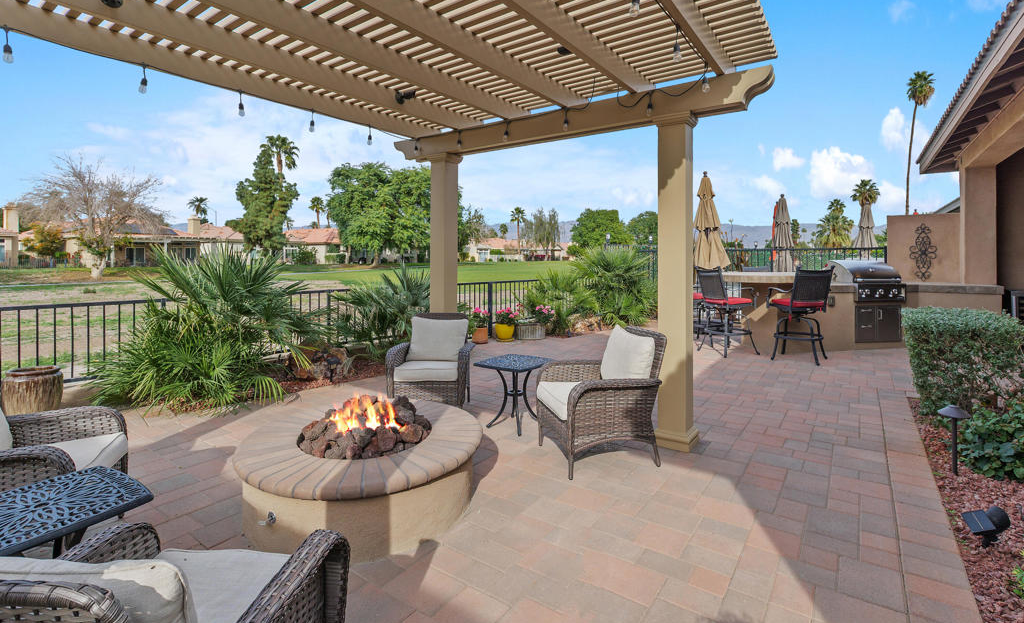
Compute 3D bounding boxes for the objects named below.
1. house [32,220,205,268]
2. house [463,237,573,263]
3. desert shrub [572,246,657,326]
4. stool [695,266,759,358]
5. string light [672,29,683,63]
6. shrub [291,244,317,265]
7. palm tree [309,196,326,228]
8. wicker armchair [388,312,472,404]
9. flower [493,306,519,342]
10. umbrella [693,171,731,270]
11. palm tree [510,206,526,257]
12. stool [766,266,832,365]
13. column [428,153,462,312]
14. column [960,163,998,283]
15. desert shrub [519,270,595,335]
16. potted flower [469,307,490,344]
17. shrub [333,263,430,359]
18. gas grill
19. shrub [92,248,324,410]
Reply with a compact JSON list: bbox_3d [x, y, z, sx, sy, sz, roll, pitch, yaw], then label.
[{"bbox_3d":[-43.200,-7.620,51.000,15.500,5.200,12.000,-3,5,-29],"label":"house"},{"bbox_3d":[1.184,-13.351,98.000,22.000,5.400,13.000,-1,5,-15],"label":"house"},{"bbox_3d":[1.933,-0.519,8.500,1.520,1.460,1.380,0,4,0],"label":"desert shrub"},{"bbox_3d":[2.990,-0.028,6.310,0.620,1.200,0.580,-2,5,-17],"label":"stool"},{"bbox_3d":[0.873,-1.403,2.400,0.052,0.178,0.052,0,5,0],"label":"string light"},{"bbox_3d":[-22.907,-6.262,50.000,2.800,2.200,2.500,0,4,0],"label":"shrub"},{"bbox_3d":[-40.601,-17.535,95.000,3.600,13.000,3.600,0,5,0],"label":"palm tree"},{"bbox_3d":[-0.690,0.468,3.970,0.680,0.860,0.740,0,4,5],"label":"wicker armchair"},{"bbox_3d":[-0.103,0.191,7.197,0.380,0.540,0.370,0,5,0],"label":"flower"},{"bbox_3d":[3.100,-0.866,7.100,0.560,2.580,0.560,0,4,0],"label":"umbrella"},{"bbox_3d":[1.257,-14.889,88.000,3.000,10.600,3.000,0,4,0],"label":"palm tree"},{"bbox_3d":[3.700,0.030,5.850,0.580,1.200,0.620,0,5,-5],"label":"stool"},{"bbox_3d":[-0.680,-0.387,4.582,0.250,2.350,0.250,4,6,37],"label":"column"},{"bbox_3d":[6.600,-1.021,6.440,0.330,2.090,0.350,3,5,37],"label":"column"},{"bbox_3d":[0.750,-0.177,7.500,1.200,1.080,1.100,0,4,0],"label":"desert shrub"},{"bbox_3d":[-0.470,0.189,6.800,0.320,0.560,0.320,0,4,0],"label":"potted flower"},{"bbox_3d":[-1.680,-0.050,6.100,1.350,1.250,1.200,0,4,0],"label":"shrub"},{"bbox_3d":[5.130,-0.193,6.650,0.820,1.170,0.620,-1,4,-8],"label":"gas grill"},{"bbox_3d":[-3.169,0.068,4.761,2.150,1.400,1.750,-3,6,-30],"label":"shrub"}]

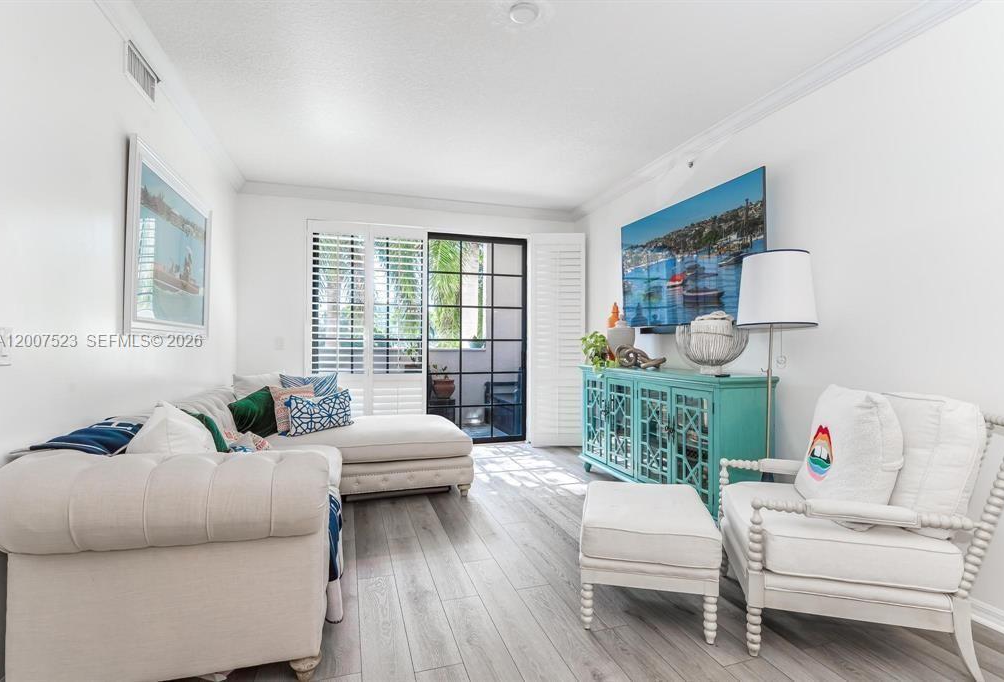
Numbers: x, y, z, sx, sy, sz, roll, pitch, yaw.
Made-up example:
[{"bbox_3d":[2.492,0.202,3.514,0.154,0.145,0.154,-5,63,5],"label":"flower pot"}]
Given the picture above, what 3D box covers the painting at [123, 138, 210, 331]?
[{"bbox_3d":[-1.997,-0.506,2.978,0.040,0.965,1.355,1,-1,-18],"label":"painting"}]

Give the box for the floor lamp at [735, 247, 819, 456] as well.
[{"bbox_3d":[1.464,0.353,2.601,0.375,1.667,0.375,0,0,-18],"label":"floor lamp"}]

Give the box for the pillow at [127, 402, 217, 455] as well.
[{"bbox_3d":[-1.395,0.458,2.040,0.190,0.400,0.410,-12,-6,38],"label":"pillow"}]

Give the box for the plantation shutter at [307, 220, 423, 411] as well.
[{"bbox_3d":[-1.380,-0.021,5.033,1.200,2.390,0.050,0,0,-18],"label":"plantation shutter"}]

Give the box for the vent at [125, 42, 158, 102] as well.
[{"bbox_3d":[-1.860,-1.376,2.518,0.025,0.197,0.395,0,0,-18],"label":"vent"}]

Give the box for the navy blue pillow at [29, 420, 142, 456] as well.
[{"bbox_3d":[-1.517,0.374,1.800,0.290,0.180,0.400,0,0,-12],"label":"navy blue pillow"}]

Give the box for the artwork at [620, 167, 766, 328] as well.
[{"bbox_3d":[1.404,-0.604,3.788,0.040,0.952,1.633,0,0,-18],"label":"artwork"}]

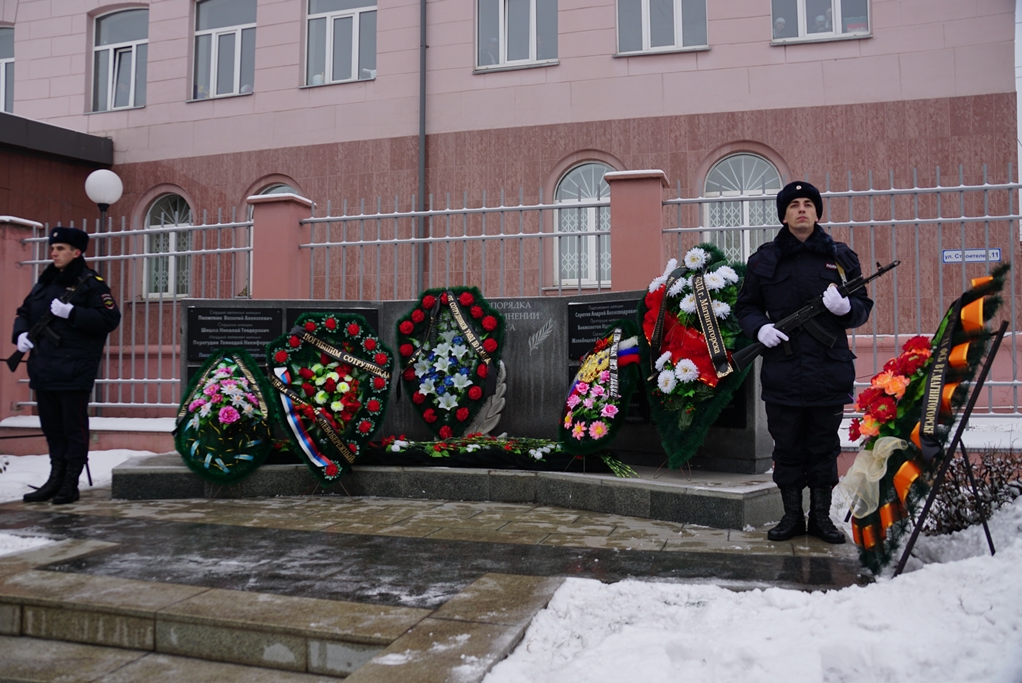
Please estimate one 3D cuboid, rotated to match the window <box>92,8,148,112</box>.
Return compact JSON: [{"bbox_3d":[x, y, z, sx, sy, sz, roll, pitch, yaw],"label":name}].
[{"bbox_3d":[-7.579,-5.433,16.500,1.450,1.970,0.200,-1,-3,16],"label":"window"}]

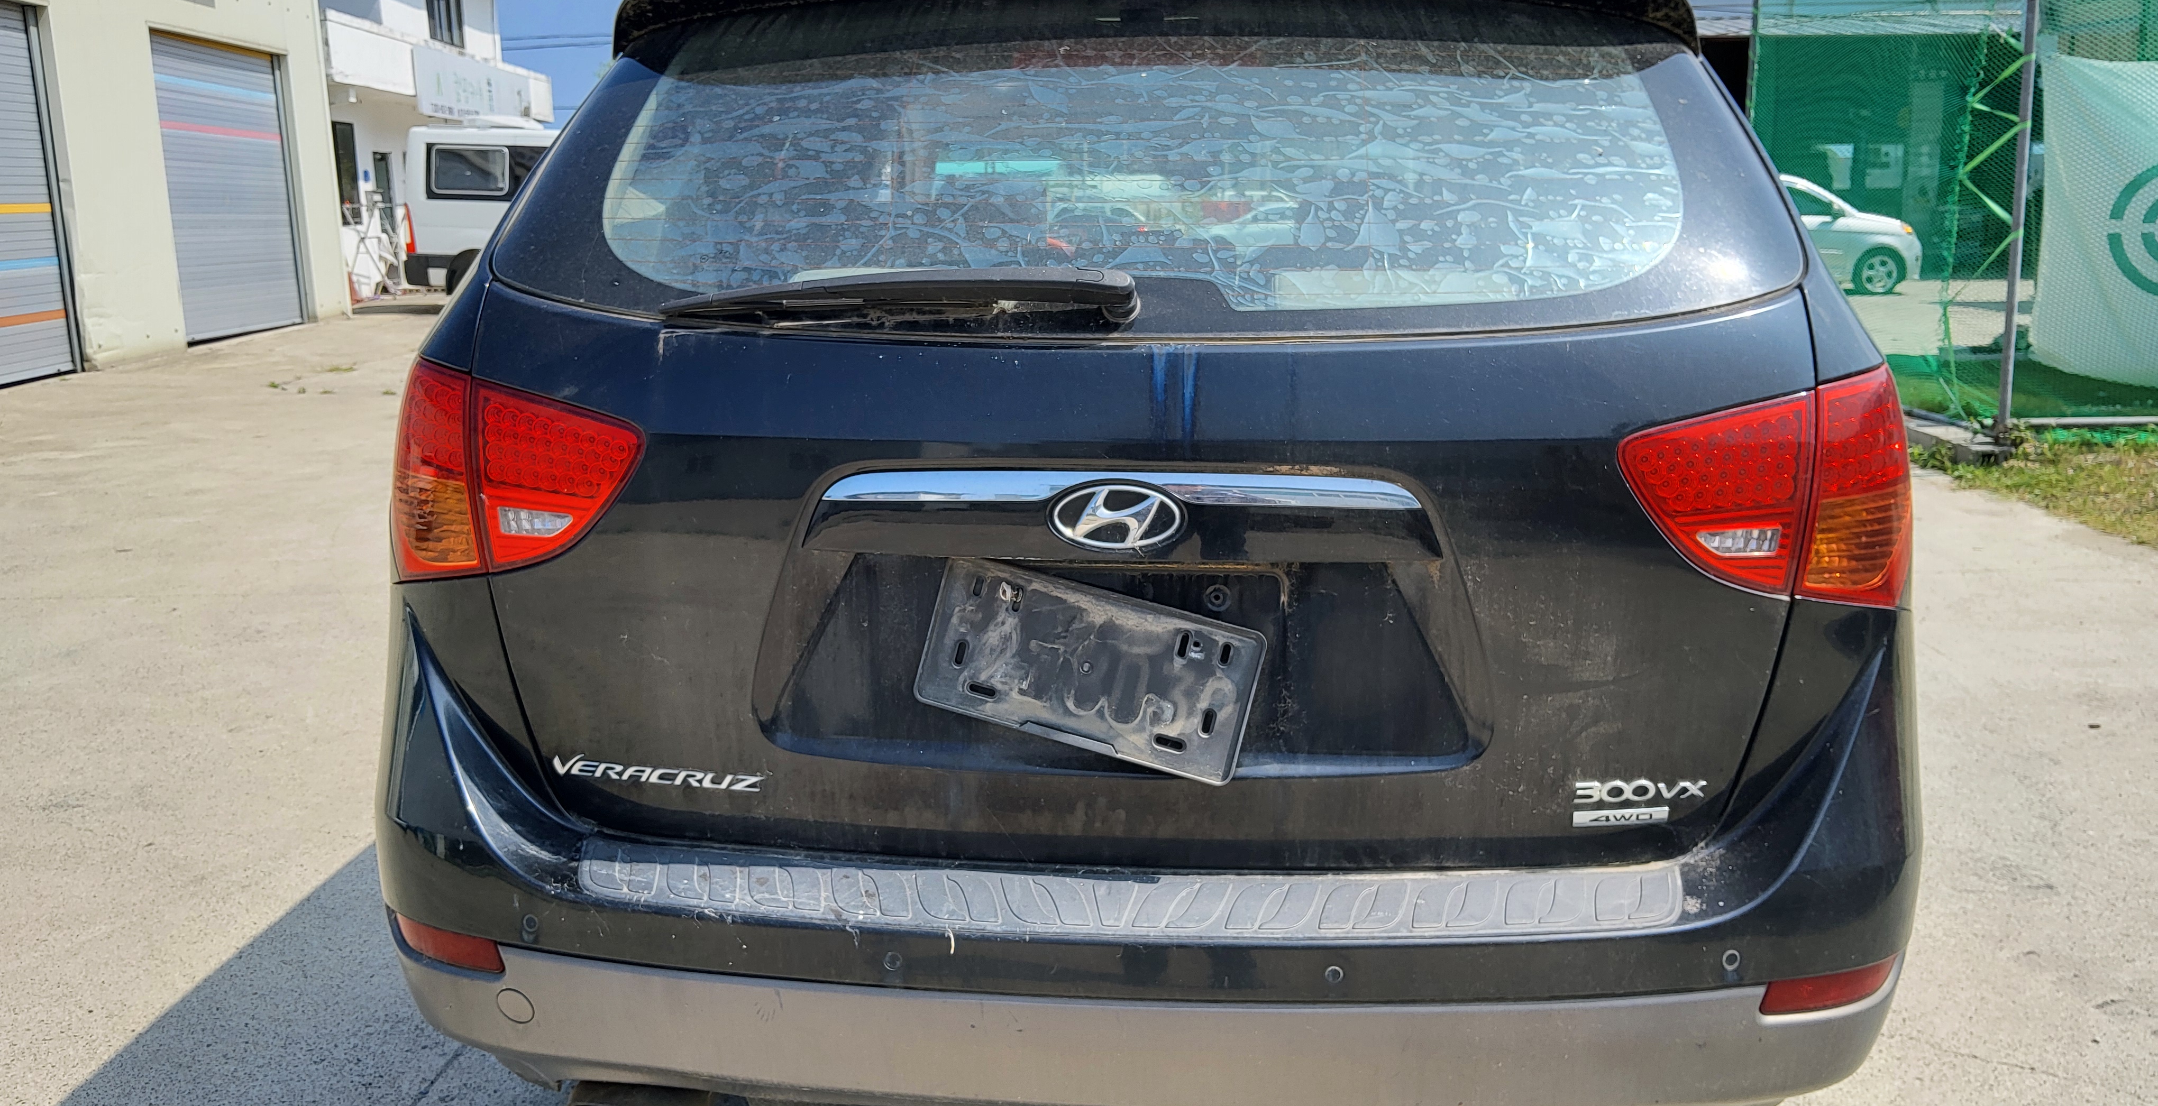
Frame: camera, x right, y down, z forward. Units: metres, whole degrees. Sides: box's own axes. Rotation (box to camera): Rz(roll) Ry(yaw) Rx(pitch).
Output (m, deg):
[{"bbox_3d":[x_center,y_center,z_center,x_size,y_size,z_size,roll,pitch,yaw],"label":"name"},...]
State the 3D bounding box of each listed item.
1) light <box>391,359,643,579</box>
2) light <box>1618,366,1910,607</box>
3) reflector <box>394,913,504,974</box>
[{"bbox_3d":[-0.639,-0.083,1.849,0.385,0.250,0.210,4,13,17],"label":"light"},{"bbox_3d":[0.757,-0.065,1.782,0.395,0.255,0.210,-3,13,-11],"label":"light"},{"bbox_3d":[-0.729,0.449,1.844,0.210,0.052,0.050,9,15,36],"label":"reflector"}]

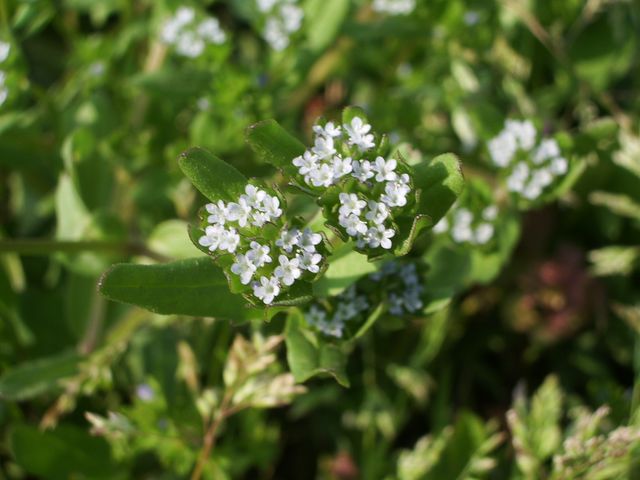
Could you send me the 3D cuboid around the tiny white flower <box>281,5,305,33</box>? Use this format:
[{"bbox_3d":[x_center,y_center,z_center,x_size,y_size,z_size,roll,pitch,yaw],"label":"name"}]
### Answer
[{"bbox_3d":[-0.005,-0.038,0.195,0.004,0.003,0.004,0,47,0],"label":"tiny white flower"}]

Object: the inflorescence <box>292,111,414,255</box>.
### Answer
[{"bbox_3d":[0.004,-0.007,0.132,0.014,0.009,0.014,0,47,0],"label":"inflorescence"}]

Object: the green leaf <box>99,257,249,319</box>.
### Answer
[{"bbox_3d":[-0.016,0.005,0.132,0.018,0.003,0.007,-2,47,-2],"label":"green leaf"}]

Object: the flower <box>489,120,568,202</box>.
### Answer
[{"bbox_3d":[0.030,-0.011,0.165,0.011,0.006,0.011,0,47,0],"label":"flower"}]

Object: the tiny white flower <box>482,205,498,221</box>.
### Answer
[{"bbox_3d":[0.027,-0.004,0.179,0.002,0.001,0.002,0,47,0],"label":"tiny white flower"}]

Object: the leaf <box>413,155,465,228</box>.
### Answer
[{"bbox_3d":[0.014,-0.006,0.137,0.008,0.004,0.010,0,47,0],"label":"leaf"}]

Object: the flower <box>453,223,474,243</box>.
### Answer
[{"bbox_3d":[0.022,-0.001,0.177,0.003,0.002,0.003,0,47,0],"label":"flower"}]

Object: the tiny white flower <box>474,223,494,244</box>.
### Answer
[{"bbox_3d":[0.026,-0.001,0.178,0.003,0.002,0.003,0,47,0],"label":"tiny white flower"}]

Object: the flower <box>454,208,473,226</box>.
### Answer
[{"bbox_3d":[0.022,-0.003,0.178,0.003,0.001,0.003,0,47,0],"label":"flower"}]

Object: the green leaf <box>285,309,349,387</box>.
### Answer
[{"bbox_3d":[0.000,0.013,0.142,0.008,0.004,0.009,0,47,0],"label":"green leaf"}]

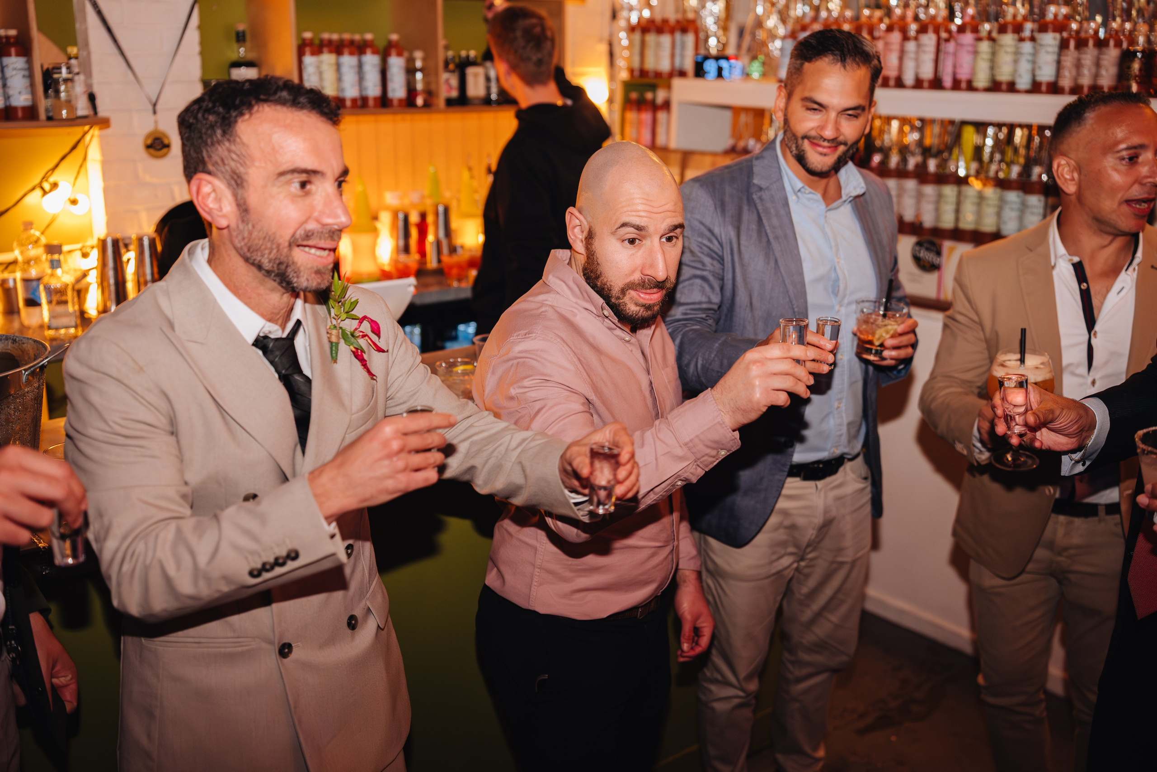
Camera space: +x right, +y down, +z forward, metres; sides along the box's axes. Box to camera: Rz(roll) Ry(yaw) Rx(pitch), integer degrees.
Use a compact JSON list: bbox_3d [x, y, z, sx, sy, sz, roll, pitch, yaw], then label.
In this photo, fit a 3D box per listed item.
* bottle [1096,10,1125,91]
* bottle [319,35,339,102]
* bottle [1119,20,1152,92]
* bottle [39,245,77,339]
[{"bbox_3d":[1.393,-0.863,2.937,0.062,0.188,0.062,-13,22,-40],"label":"bottle"},{"bbox_3d":[-0.771,-0.976,3.471,0.065,0.225,0.065,-14,22,-40],"label":"bottle"},{"bbox_3d":[1.459,-0.854,2.940,0.076,0.183,0.076,-14,22,-43],"label":"bottle"},{"bbox_3d":[-1.352,-0.243,2.930,0.083,0.242,0.080,-6,18,-22],"label":"bottle"}]

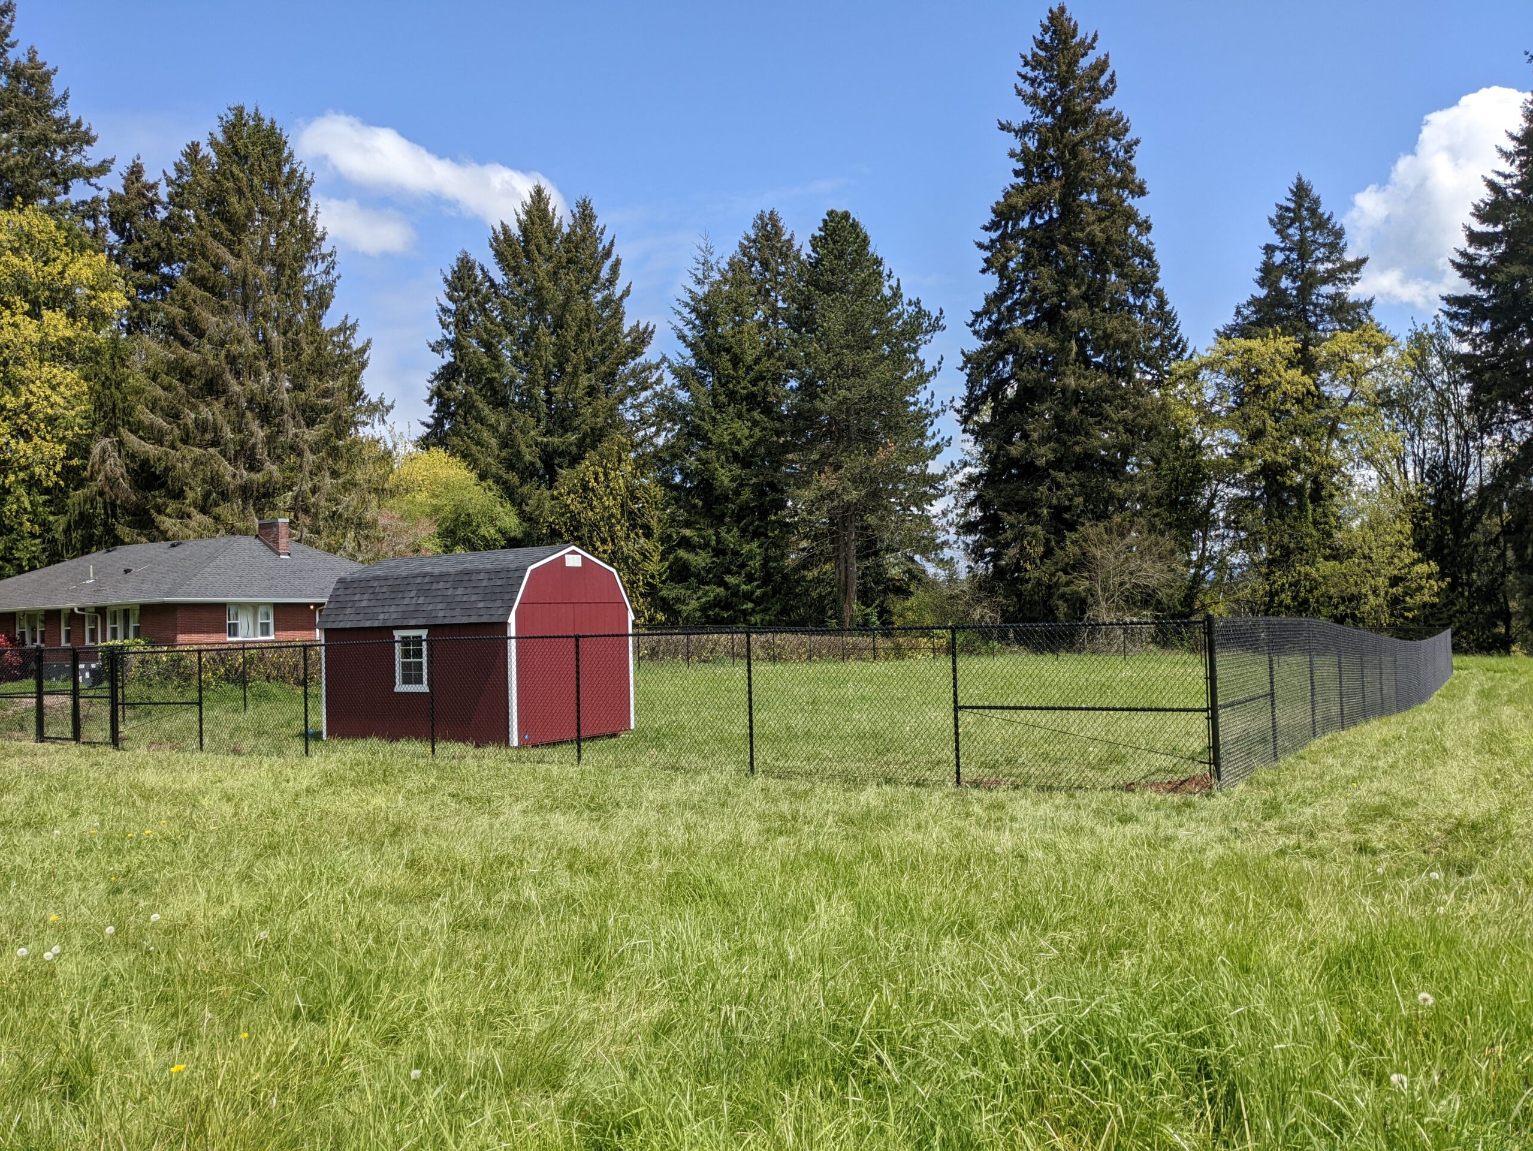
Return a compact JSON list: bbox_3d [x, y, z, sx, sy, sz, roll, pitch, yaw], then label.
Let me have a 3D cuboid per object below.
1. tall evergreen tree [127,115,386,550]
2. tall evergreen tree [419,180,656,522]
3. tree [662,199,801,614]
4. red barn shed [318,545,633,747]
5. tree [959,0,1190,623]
[{"bbox_3d":[-24.406,-8.974,57.538,12.679,27.632,12.679,-2,-2,0],"label":"tall evergreen tree"},{"bbox_3d":[-11.459,-7.814,62.493,12.206,25.346,12.206,-2,-2,0],"label":"tall evergreen tree"},{"bbox_3d":[-1.749,-7.312,62.461,7.382,23.657,7.382,-2,-2,0],"label":"tree"},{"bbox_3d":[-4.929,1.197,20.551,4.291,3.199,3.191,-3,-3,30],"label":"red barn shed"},{"bbox_3d":[15.883,-13.061,62.667,11.675,34.245,11.675,-2,-2,0],"label":"tree"}]

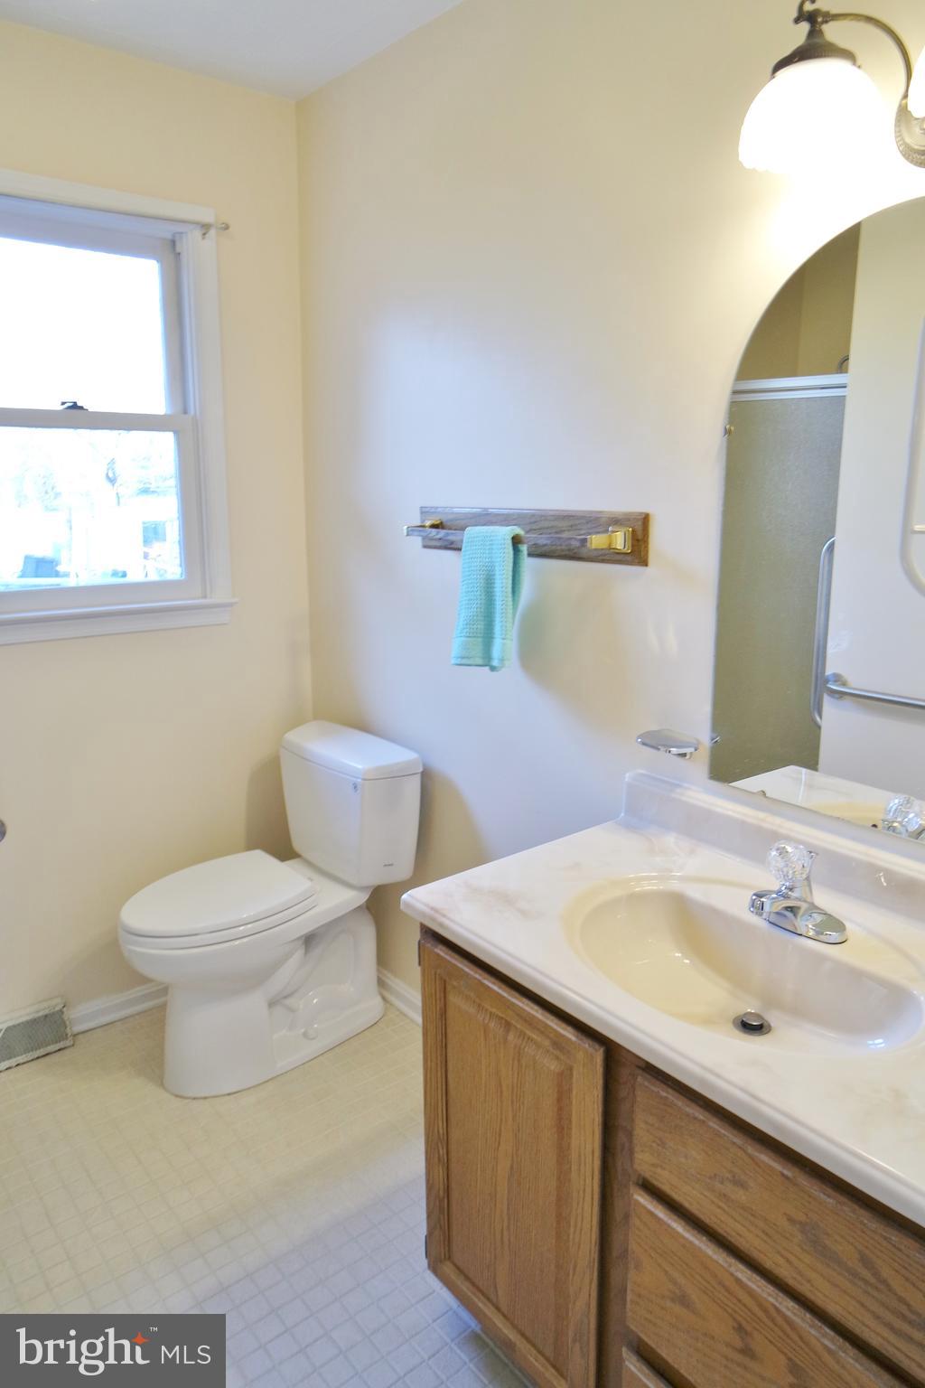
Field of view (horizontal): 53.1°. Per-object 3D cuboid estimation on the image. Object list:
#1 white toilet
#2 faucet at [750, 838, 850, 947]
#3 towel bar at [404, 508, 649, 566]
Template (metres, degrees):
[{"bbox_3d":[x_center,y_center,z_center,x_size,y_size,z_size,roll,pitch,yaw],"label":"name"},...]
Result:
[{"bbox_3d":[-0.520,0.550,2.395,0.718,0.772,0.462,-10,17,-38],"label":"white toilet"},{"bbox_3d":[0.474,0.284,1.359,0.143,0.135,0.162,-10,17,-38],"label":"faucet"},{"bbox_3d":[0.079,-0.338,1.950,0.116,0.098,0.706,-10,17,-38],"label":"towel bar"}]

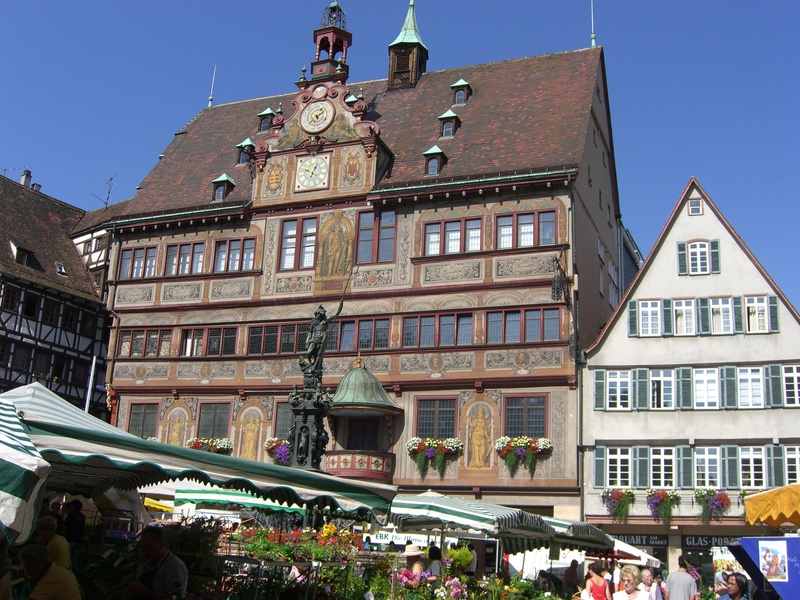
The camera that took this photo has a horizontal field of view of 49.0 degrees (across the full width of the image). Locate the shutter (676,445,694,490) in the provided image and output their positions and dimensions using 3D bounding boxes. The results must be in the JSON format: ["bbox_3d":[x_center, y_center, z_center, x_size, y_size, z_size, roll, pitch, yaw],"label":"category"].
[{"bbox_3d":[10.230,5.961,31.477,0.555,1.541,0.070,-3,-17,21],"label":"shutter"}]

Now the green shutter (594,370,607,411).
[{"bbox_3d":[7.480,3.372,32.797,0.446,1.550,0.080,-4,-18,24],"label":"green shutter"}]

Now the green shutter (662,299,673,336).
[{"bbox_3d":[10.088,0.658,33.123,0.340,1.450,0.070,-3,-17,21],"label":"green shutter"}]

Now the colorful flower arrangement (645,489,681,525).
[{"bbox_3d":[9.341,7.355,31.141,1.081,1.252,0.500,-3,-17,21],"label":"colorful flower arrangement"}]

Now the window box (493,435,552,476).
[{"bbox_3d":[4.642,5.864,33.010,2.173,1.454,0.550,-4,-18,23],"label":"window box"}]

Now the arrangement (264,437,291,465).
[{"bbox_3d":[-4.723,6.389,37.037,2.214,1.339,0.550,-4,-18,23],"label":"arrangement"}]

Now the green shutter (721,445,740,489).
[{"bbox_3d":[11.367,5.739,30.226,0.631,1.515,0.080,-4,-18,24],"label":"green shutter"}]

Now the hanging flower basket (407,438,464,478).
[{"bbox_3d":[1.441,6.519,36.630,2.203,1.568,0.600,-4,-17,22],"label":"hanging flower basket"}]

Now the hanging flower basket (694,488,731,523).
[{"bbox_3d":[10.884,7.156,30.593,1.119,1.092,0.500,-3,-17,21],"label":"hanging flower basket"}]

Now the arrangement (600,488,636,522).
[{"bbox_3d":[7.886,7.381,31.707,1.190,1.062,0.500,-3,-17,21],"label":"arrangement"}]

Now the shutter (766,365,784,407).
[{"bbox_3d":[13.323,3.063,31.126,0.459,1.558,0.070,-3,-17,21],"label":"shutter"}]

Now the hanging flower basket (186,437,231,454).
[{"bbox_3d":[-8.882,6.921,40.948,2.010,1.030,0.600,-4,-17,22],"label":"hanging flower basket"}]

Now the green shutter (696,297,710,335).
[{"bbox_3d":[11.290,0.575,32.674,0.432,1.424,0.070,-3,-17,21],"label":"green shutter"}]

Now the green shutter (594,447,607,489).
[{"bbox_3d":[7.309,6.097,32.015,0.450,1.531,0.080,-4,-18,24],"label":"green shutter"}]

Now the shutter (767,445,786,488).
[{"bbox_3d":[12.706,5.619,29.637,0.622,1.469,0.080,-4,-18,24],"label":"shutter"}]

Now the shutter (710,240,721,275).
[{"bbox_3d":[11.887,-1.603,33.091,0.340,1.306,0.070,-3,-17,21],"label":"shutter"}]

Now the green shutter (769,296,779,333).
[{"bbox_3d":[13.530,0.487,31.817,0.340,1.395,0.070,-3,-17,21],"label":"green shutter"}]

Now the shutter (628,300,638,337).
[{"bbox_3d":[8.924,0.705,33.567,0.340,1.389,0.070,-3,-17,21],"label":"shutter"}]

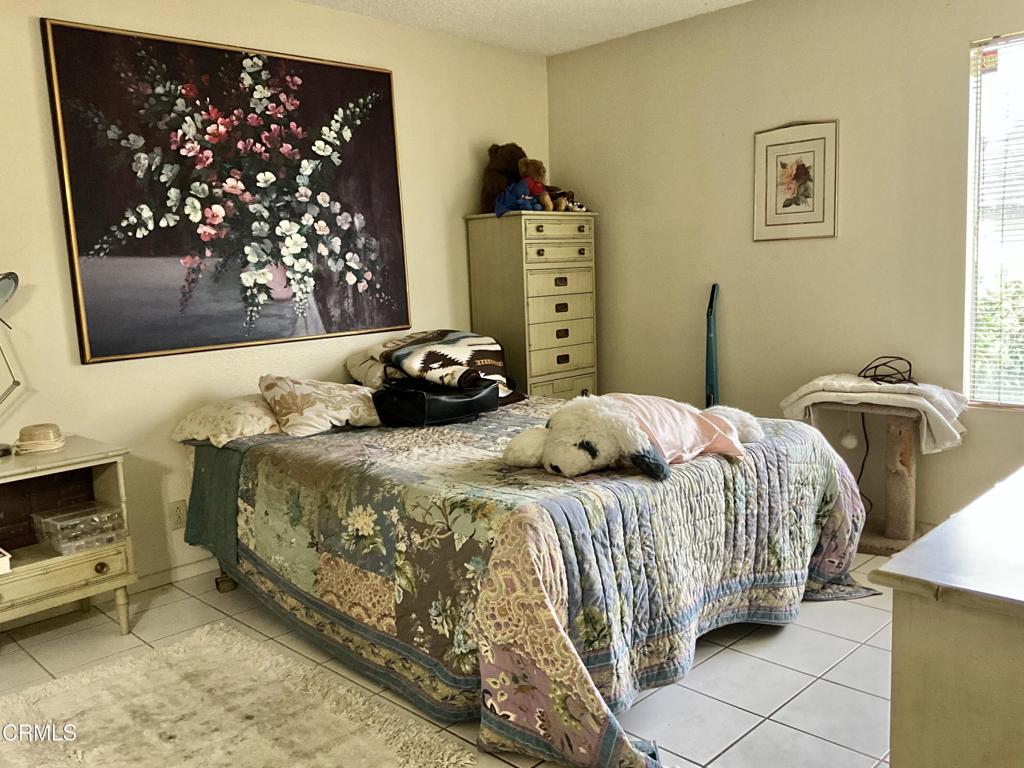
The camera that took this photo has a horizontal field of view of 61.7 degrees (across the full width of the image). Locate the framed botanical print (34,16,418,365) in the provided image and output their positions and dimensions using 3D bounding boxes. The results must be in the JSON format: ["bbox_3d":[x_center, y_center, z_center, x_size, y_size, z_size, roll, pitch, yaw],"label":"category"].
[{"bbox_3d":[-1.102,-0.790,3.696,0.045,1.245,1.550,5,11,44],"label":"framed botanical print"}]

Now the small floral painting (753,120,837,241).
[{"bbox_3d":[1.305,-0.929,3.989,0.406,0.510,0.020,5,11,44],"label":"small floral painting"}]

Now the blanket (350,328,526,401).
[{"bbox_3d":[-0.357,-0.060,4.104,0.530,0.330,0.720,5,11,44],"label":"blanket"}]

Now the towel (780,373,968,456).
[{"bbox_3d":[1.526,0.103,3.639,0.740,0.250,0.390,5,11,44],"label":"towel"}]

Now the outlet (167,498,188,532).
[{"bbox_3d":[-1.385,0.548,3.563,0.008,0.117,0.076,5,11,44],"label":"outlet"}]

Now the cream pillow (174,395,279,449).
[{"bbox_3d":[-1.098,0.132,3.591,0.310,0.160,0.560,5,11,44],"label":"cream pillow"}]

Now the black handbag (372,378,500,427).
[{"bbox_3d":[-0.340,0.070,3.833,0.310,0.145,0.450,5,11,44],"label":"black handbag"}]

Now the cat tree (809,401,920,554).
[{"bbox_3d":[1.576,0.380,3.667,0.460,0.620,0.380,5,11,44],"label":"cat tree"}]

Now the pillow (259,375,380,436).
[{"bbox_3d":[-0.772,0.077,3.710,0.600,0.190,0.370,-7,9,-28],"label":"pillow"}]

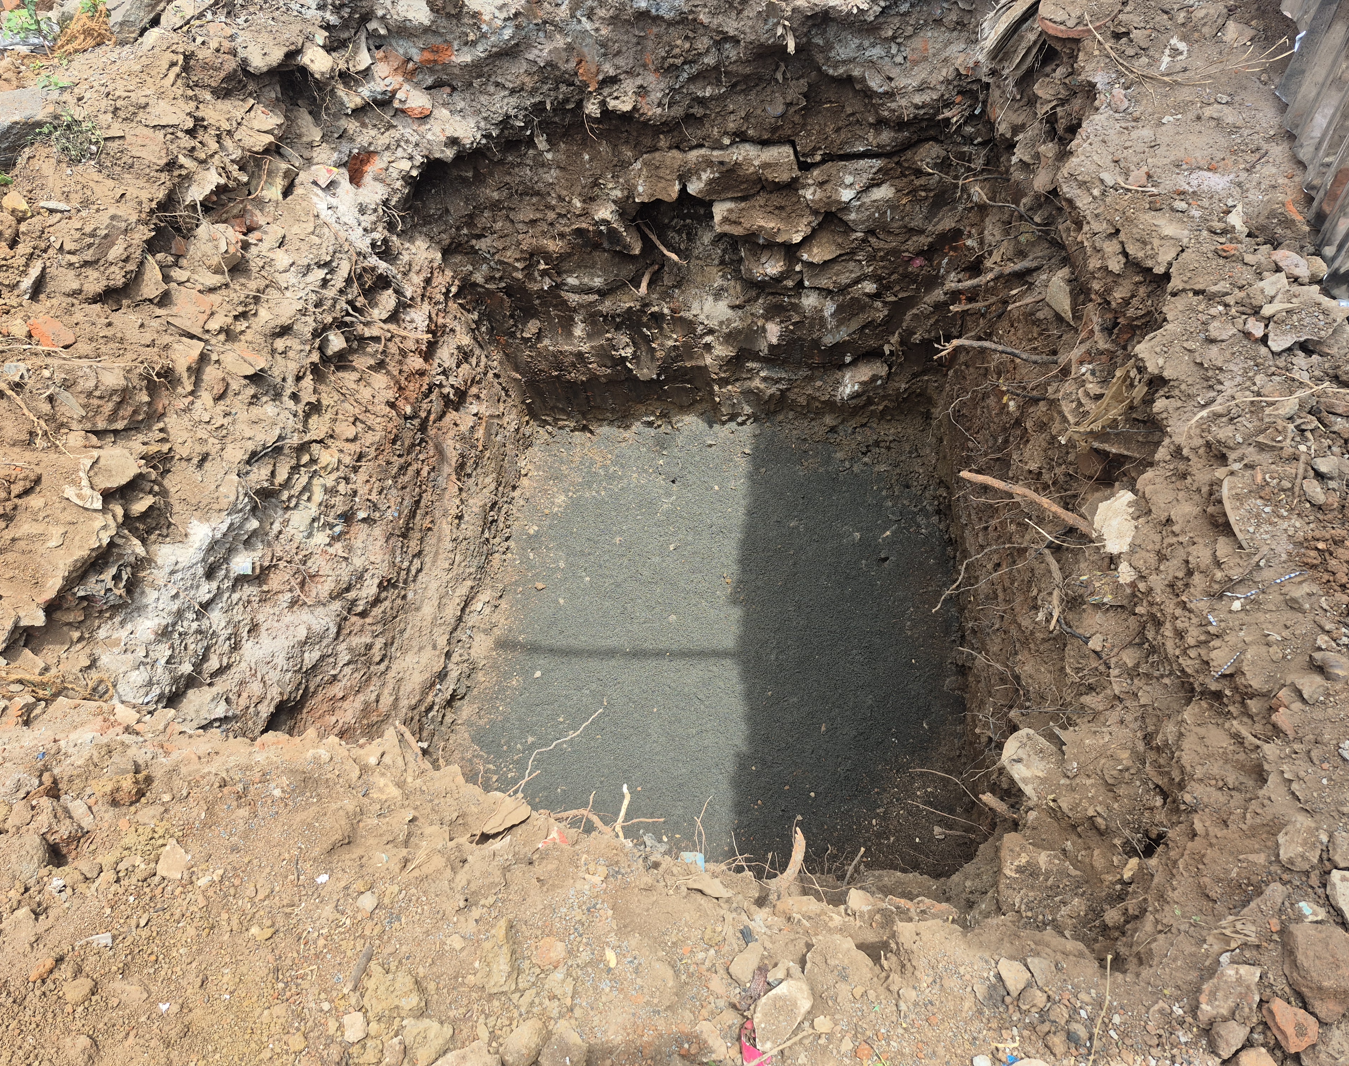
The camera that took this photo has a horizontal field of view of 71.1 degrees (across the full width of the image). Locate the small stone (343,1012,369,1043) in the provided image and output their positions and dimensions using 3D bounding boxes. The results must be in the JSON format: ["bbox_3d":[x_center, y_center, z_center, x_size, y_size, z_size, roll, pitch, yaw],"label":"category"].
[{"bbox_3d":[-0.425,0.660,1.260,0.028,0.017,0.033,-11,62,-6],"label":"small stone"}]

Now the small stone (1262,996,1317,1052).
[{"bbox_3d":[0.802,0.641,1.234,0.043,0.035,0.070,-25,65,-13],"label":"small stone"}]

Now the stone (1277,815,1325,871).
[{"bbox_3d":[0.927,0.463,1.402,0.045,0.034,0.069,20,63,10],"label":"stone"}]

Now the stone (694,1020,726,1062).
[{"bbox_3d":[0.050,0.673,1.250,0.030,0.021,0.049,-17,63,-9],"label":"stone"}]

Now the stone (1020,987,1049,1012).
[{"bbox_3d":[0.481,0.625,1.265,0.036,0.021,0.030,10,62,5],"label":"stone"}]

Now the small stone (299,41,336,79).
[{"bbox_3d":[-0.863,-1.144,2.285,0.088,0.066,0.075,40,69,19],"label":"small stone"}]

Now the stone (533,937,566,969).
[{"bbox_3d":[-0.172,0.577,1.302,0.037,0.022,0.042,40,69,19],"label":"stone"}]

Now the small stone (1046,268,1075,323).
[{"bbox_3d":[0.838,-0.515,2.052,0.061,0.073,0.121,0,62,0],"label":"small stone"}]

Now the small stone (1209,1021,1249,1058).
[{"bbox_3d":[0.744,0.675,1.269,0.054,0.026,0.029,-35,67,-17],"label":"small stone"}]

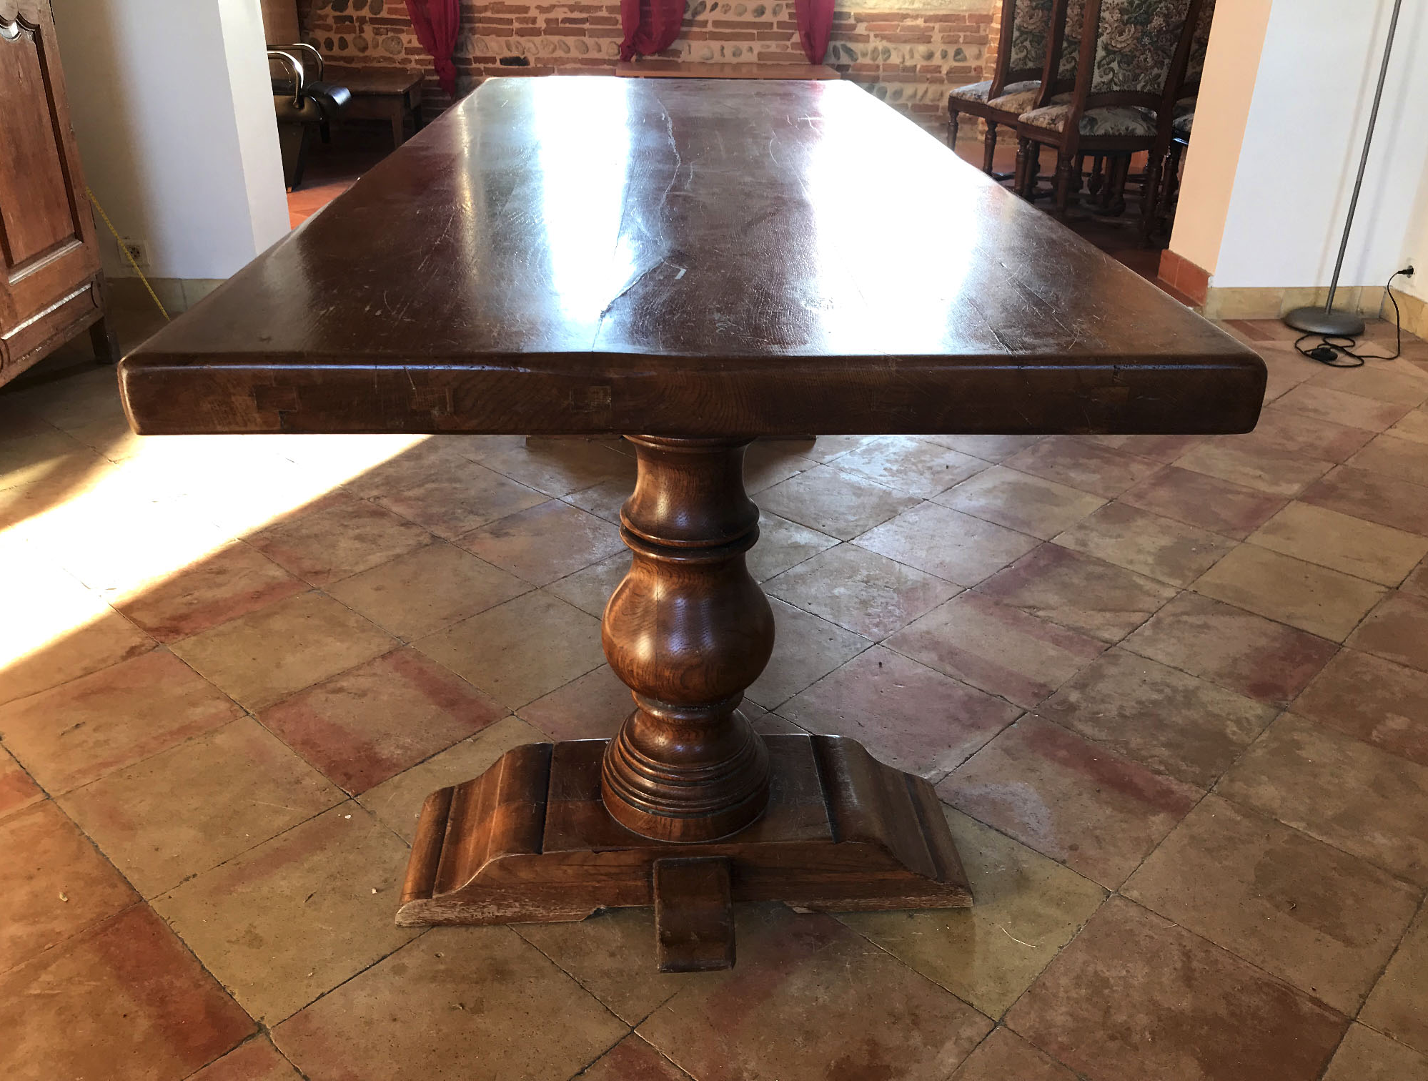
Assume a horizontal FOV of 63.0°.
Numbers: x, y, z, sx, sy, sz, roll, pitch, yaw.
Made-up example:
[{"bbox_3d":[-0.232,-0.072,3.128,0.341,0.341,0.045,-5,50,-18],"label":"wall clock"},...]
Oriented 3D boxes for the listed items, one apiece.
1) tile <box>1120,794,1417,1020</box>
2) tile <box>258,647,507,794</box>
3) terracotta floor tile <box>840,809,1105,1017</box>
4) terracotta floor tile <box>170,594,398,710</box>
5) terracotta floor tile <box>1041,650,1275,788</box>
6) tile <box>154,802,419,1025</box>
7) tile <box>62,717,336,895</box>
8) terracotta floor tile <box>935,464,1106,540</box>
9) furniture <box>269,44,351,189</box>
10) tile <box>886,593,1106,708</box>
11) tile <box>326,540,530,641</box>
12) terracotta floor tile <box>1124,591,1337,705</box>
[{"bbox_3d":[0.742,0.473,1.548,0.294,0.020,0.296,23,34,38],"label":"tile"},{"bbox_3d":[-0.538,0.290,1.894,0.300,0.020,0.294,22,33,38],"label":"tile"},{"bbox_3d":[0.319,0.474,1.535,0.293,0.020,0.290,22,33,37],"label":"terracotta floor tile"},{"bbox_3d":[-0.712,0.183,1.945,0.275,0.020,0.275,23,34,38],"label":"terracotta floor tile"},{"bbox_3d":[0.690,0.273,1.816,0.275,0.020,0.275,23,34,38],"label":"terracotta floor tile"},{"bbox_3d":[-0.495,0.451,1.439,0.278,0.020,0.275,23,34,38],"label":"tile"},{"bbox_3d":[-0.706,0.364,1.613,0.286,0.020,0.279,23,34,38],"label":"tile"},{"bbox_3d":[0.668,-0.079,2.541,0.285,0.020,0.281,23,34,38],"label":"terracotta floor tile"},{"bbox_3d":[-2.450,-2.424,6.584,0.620,0.750,0.600,1,26,0],"label":"furniture"},{"bbox_3d":[0.482,0.187,1.996,0.284,0.020,0.278,23,34,39],"label":"tile"},{"bbox_3d":[-0.557,0.103,2.280,0.295,0.020,0.295,22,33,37],"label":"tile"},{"bbox_3d":[0.883,0.186,2.000,0.275,0.020,0.275,23,34,38],"label":"terracotta floor tile"}]

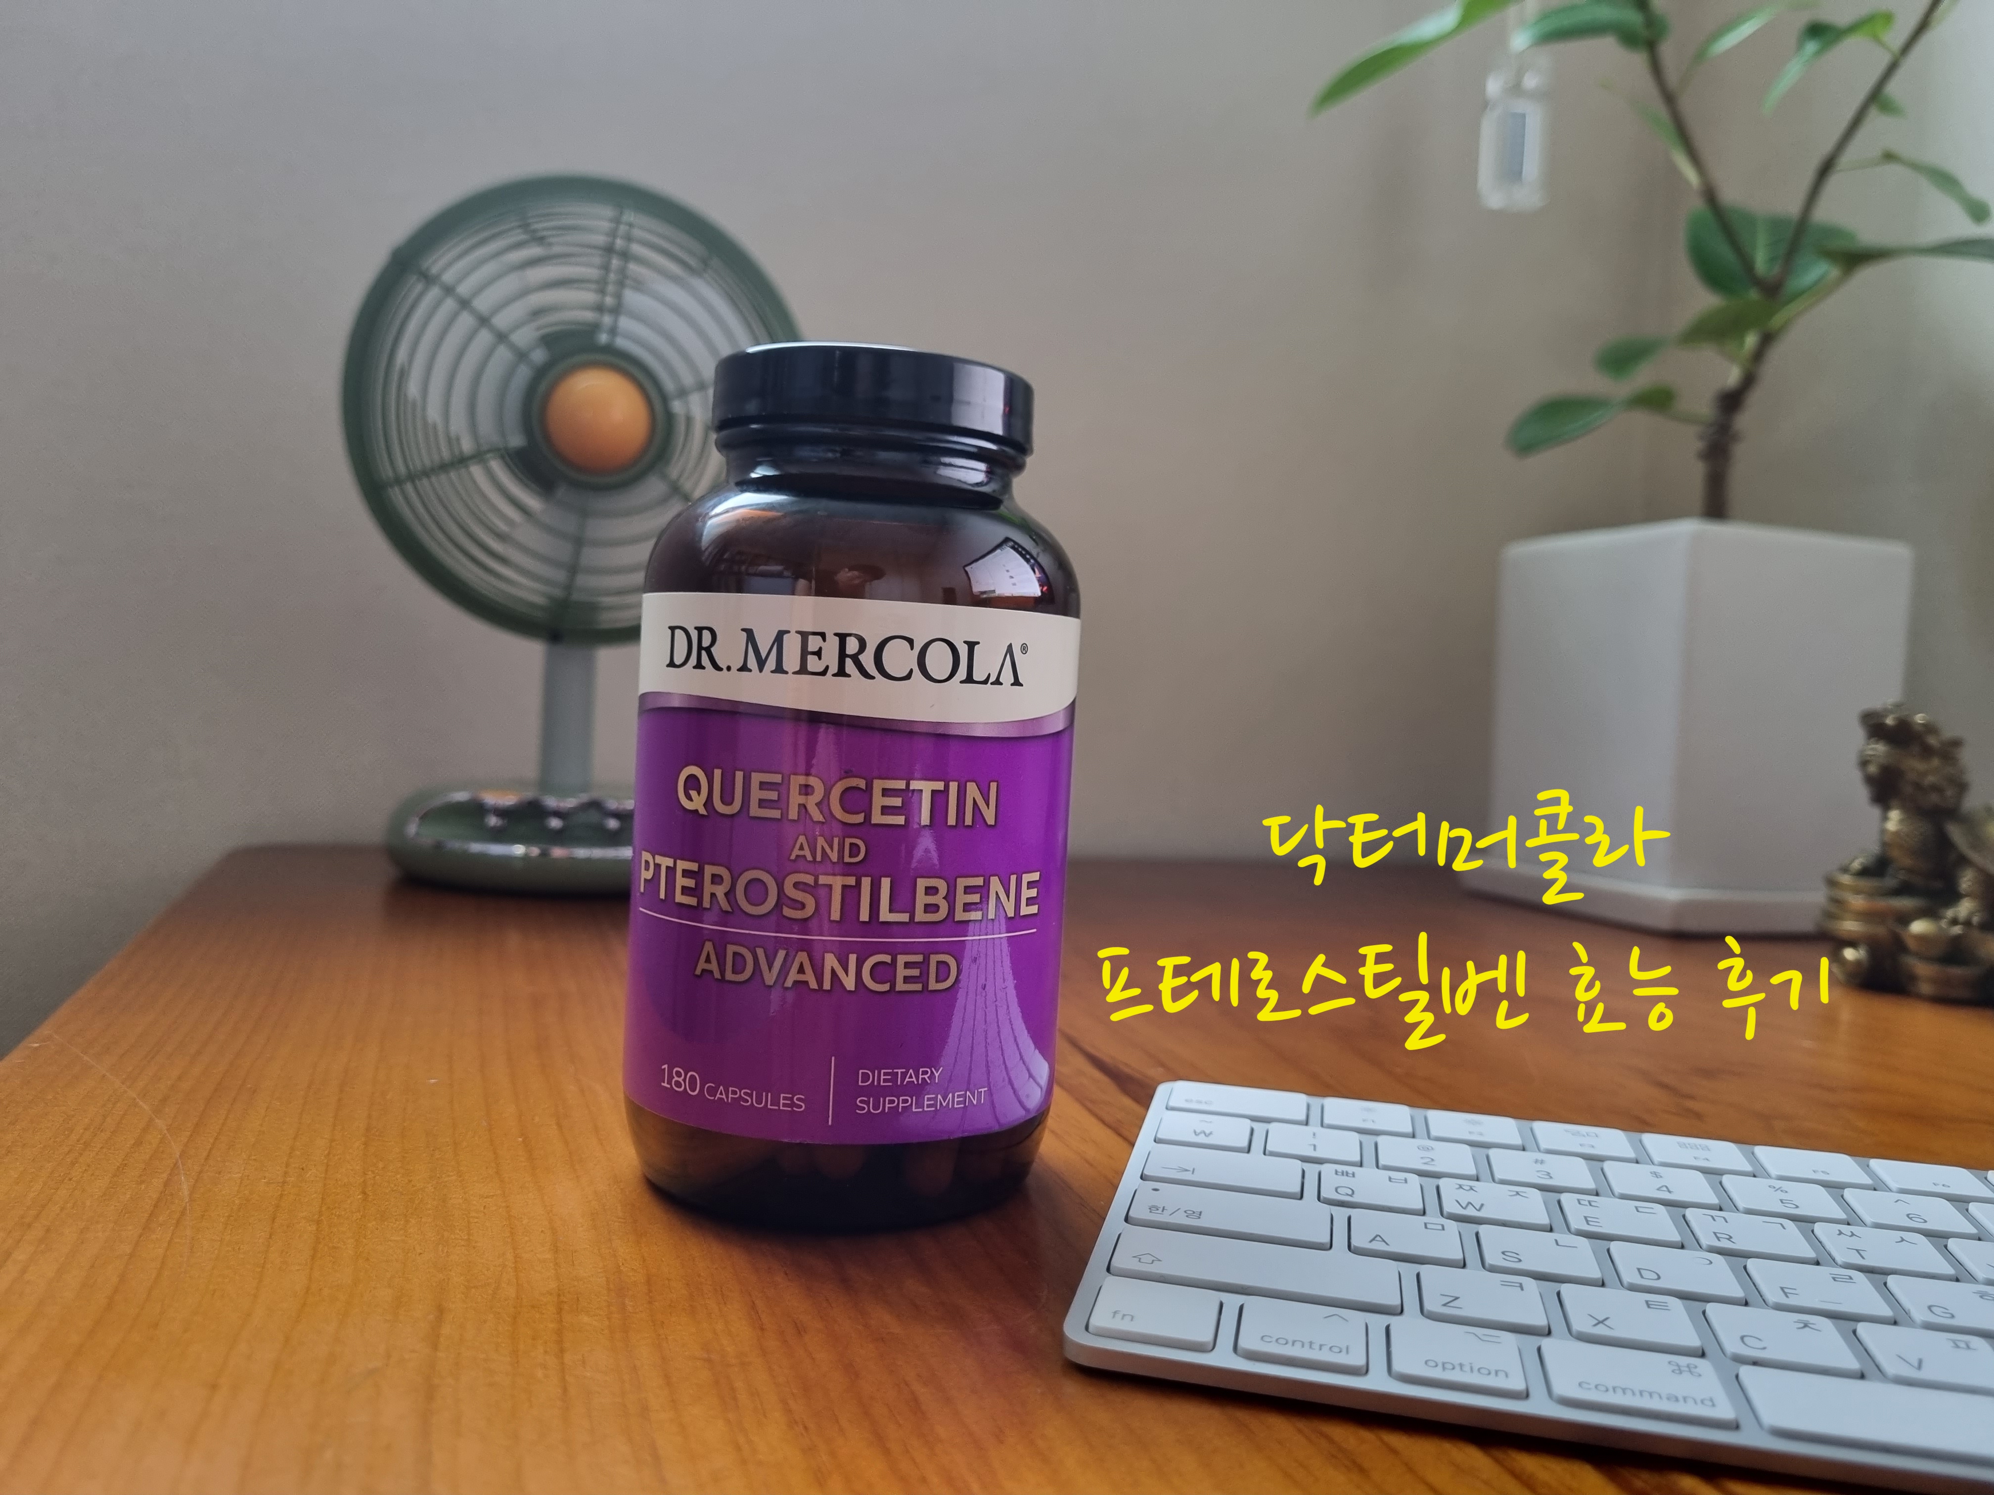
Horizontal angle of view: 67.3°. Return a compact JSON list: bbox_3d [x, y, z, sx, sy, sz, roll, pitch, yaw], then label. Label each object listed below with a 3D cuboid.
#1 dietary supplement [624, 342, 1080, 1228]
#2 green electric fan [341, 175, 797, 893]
[{"bbox_3d":[-0.025,0.005,0.265,0.076,0.140,0.076,3,3,1],"label":"dietary supplement"},{"bbox_3d":[-0.168,-0.085,0.602,0.182,0.275,0.108,2,3,-18],"label":"green electric fan"}]

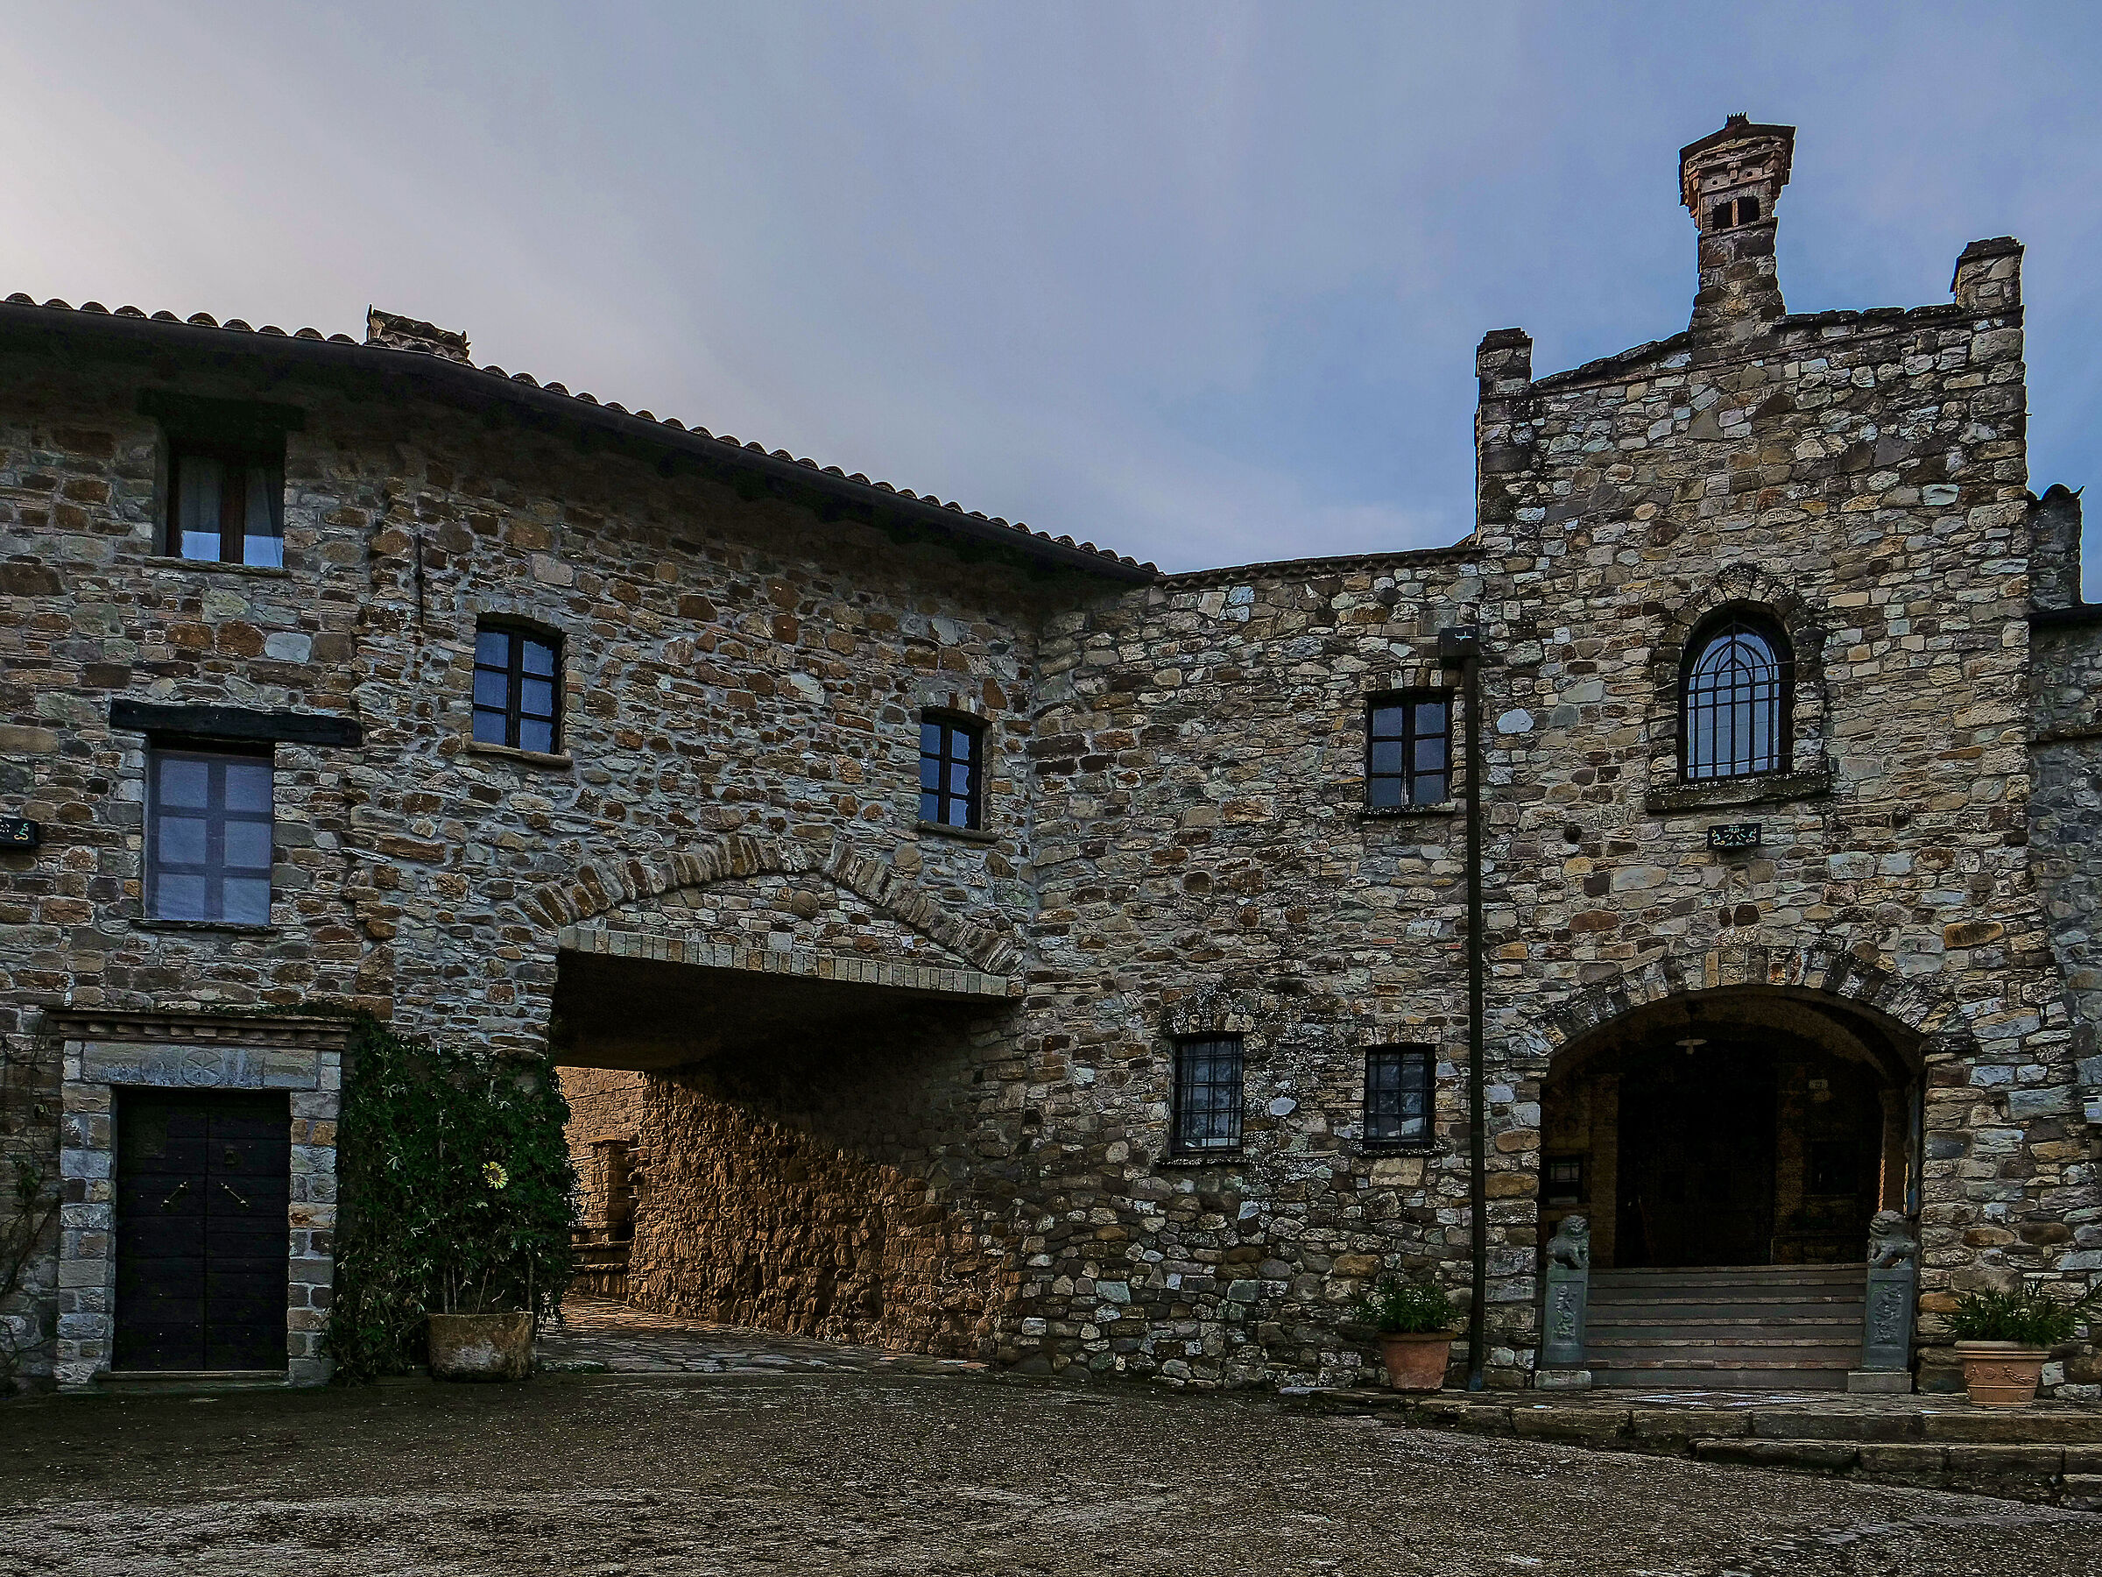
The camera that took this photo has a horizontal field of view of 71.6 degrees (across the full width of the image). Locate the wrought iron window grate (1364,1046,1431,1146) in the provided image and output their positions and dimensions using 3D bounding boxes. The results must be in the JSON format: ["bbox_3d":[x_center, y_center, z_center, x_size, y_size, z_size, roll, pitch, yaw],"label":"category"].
[{"bbox_3d":[2.862,2.538,12.011,0.560,0.840,0.120,-1,-5,8],"label":"wrought iron window grate"}]

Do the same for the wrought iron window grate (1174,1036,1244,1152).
[{"bbox_3d":[1.446,2.787,13.300,0.660,1.060,0.100,-1,-5,7],"label":"wrought iron window grate"}]

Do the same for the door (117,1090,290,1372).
[{"bbox_3d":[-6.175,3.219,10.600,1.110,2.000,0.130,1,-5,-15],"label":"door"}]

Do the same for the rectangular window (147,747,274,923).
[{"bbox_3d":[-5.676,0.316,9.839,0.730,1.140,0.120,1,-5,-14],"label":"rectangular window"}]

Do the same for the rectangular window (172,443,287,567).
[{"bbox_3d":[-6.040,-2.074,10.700,0.750,0.880,0.140,1,-5,-15],"label":"rectangular window"}]

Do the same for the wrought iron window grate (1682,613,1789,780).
[{"bbox_3d":[5.468,-0.734,11.637,0.770,1.270,0.100,-1,-5,16],"label":"wrought iron window grate"}]

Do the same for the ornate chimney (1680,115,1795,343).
[{"bbox_3d":[5.934,-4.841,12.600,0.780,1.860,0.780,-1,-5,18],"label":"ornate chimney"}]

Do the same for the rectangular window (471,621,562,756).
[{"bbox_3d":[-3.871,-0.727,10.571,0.610,0.880,0.120,2,-5,-28],"label":"rectangular window"}]

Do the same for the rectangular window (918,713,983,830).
[{"bbox_3d":[-0.907,-0.149,13.200,0.690,1.000,0.130,2,-5,-28],"label":"rectangular window"}]

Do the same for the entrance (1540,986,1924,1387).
[{"bbox_3d":[5.406,3.163,11.575,2.650,2.980,0.600,-1,-5,16],"label":"entrance"}]

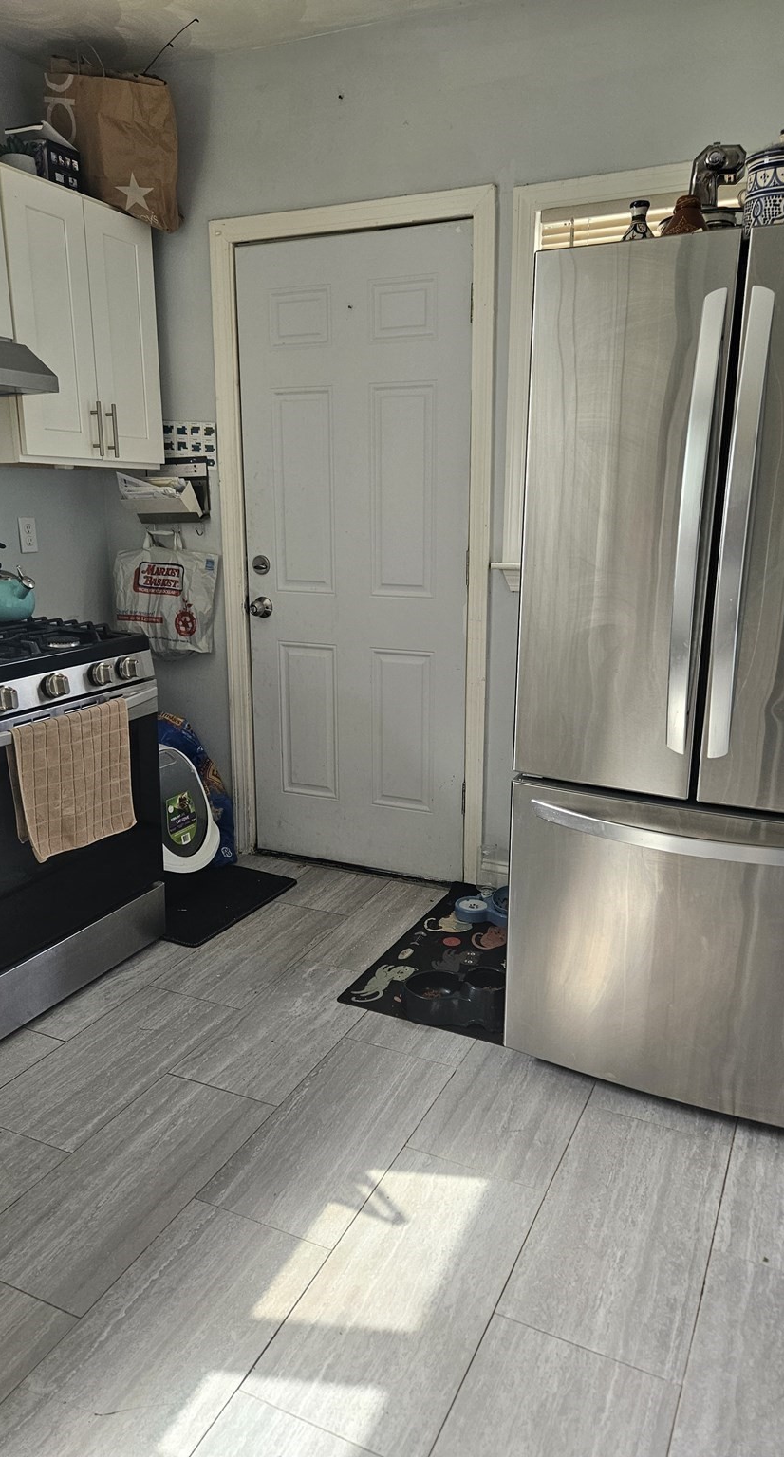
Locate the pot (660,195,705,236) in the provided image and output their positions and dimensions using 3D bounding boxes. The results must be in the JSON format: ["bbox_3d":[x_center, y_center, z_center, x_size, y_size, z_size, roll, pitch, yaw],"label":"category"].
[{"bbox_3d":[0.556,-0.961,1.847,0.102,0.107,0.102,6,15,24],"label":"pot"}]

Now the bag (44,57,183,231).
[{"bbox_3d":[-0.876,-1.810,3.030,0.340,0.440,0.180,-5,15,-20],"label":"bag"}]

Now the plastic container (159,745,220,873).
[{"bbox_3d":[-0.855,0.266,3.364,0.320,0.465,0.360,10,17,35],"label":"plastic container"}]

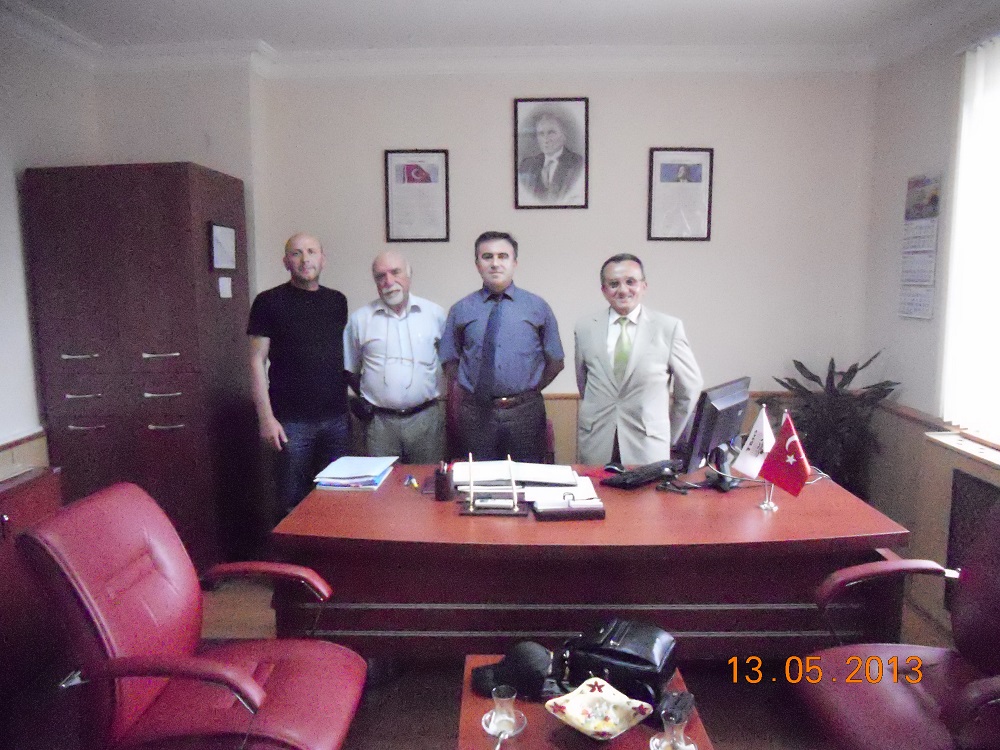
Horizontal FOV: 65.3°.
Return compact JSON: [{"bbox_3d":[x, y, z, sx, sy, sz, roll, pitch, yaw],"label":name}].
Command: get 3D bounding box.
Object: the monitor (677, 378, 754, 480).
[{"bbox_3d":[0.882,0.228,3.077,0.180,0.389,0.437,7,11,39],"label":"monitor"}]

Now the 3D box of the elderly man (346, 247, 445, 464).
[{"bbox_3d":[-0.464,0.275,3.569,0.481,1.661,0.350,-1,7,-4],"label":"elderly man"}]

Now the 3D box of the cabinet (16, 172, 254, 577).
[{"bbox_3d":[-1.834,-0.005,4.133,0.771,2.075,0.700,0,7,1],"label":"cabinet"}]

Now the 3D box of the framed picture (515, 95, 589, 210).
[{"bbox_3d":[0.301,-1.280,4.506,0.424,0.626,0.030,0,7,1],"label":"framed picture"}]

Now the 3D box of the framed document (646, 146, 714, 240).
[{"bbox_3d":[1.052,-1.047,4.528,0.369,0.530,0.030,0,7,1],"label":"framed document"}]

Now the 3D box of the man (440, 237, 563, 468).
[{"bbox_3d":[0.011,0.240,3.509,0.551,1.745,0.340,0,7,1],"label":"man"}]

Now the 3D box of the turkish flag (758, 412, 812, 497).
[{"bbox_3d":[0.997,0.275,2.733,0.180,0.290,0.070,1,9,6],"label":"turkish flag"}]

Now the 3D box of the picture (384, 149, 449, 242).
[{"bbox_3d":[-0.455,-0.976,4.251,0.350,0.491,0.025,0,9,2],"label":"picture"}]

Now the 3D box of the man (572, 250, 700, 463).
[{"bbox_3d":[0.607,0.289,3.514,0.571,1.645,0.340,2,9,14],"label":"man"}]

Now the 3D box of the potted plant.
[{"bbox_3d":[1.638,0.470,3.896,0.580,1.173,0.550,0,9,0],"label":"potted plant"}]

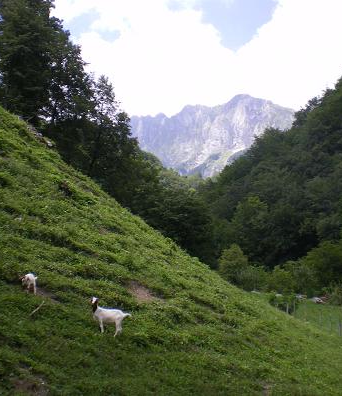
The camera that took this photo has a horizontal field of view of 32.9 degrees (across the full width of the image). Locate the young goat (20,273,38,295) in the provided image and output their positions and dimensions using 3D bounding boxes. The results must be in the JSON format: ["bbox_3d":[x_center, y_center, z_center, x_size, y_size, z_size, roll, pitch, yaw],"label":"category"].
[{"bbox_3d":[-2.852,1.711,11.600,0.220,0.440,0.620,-1,-3,14],"label":"young goat"}]

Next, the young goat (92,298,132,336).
[{"bbox_3d":[-1.057,2.106,10.300,0.680,0.690,0.210,1,-3,-13],"label":"young goat"}]

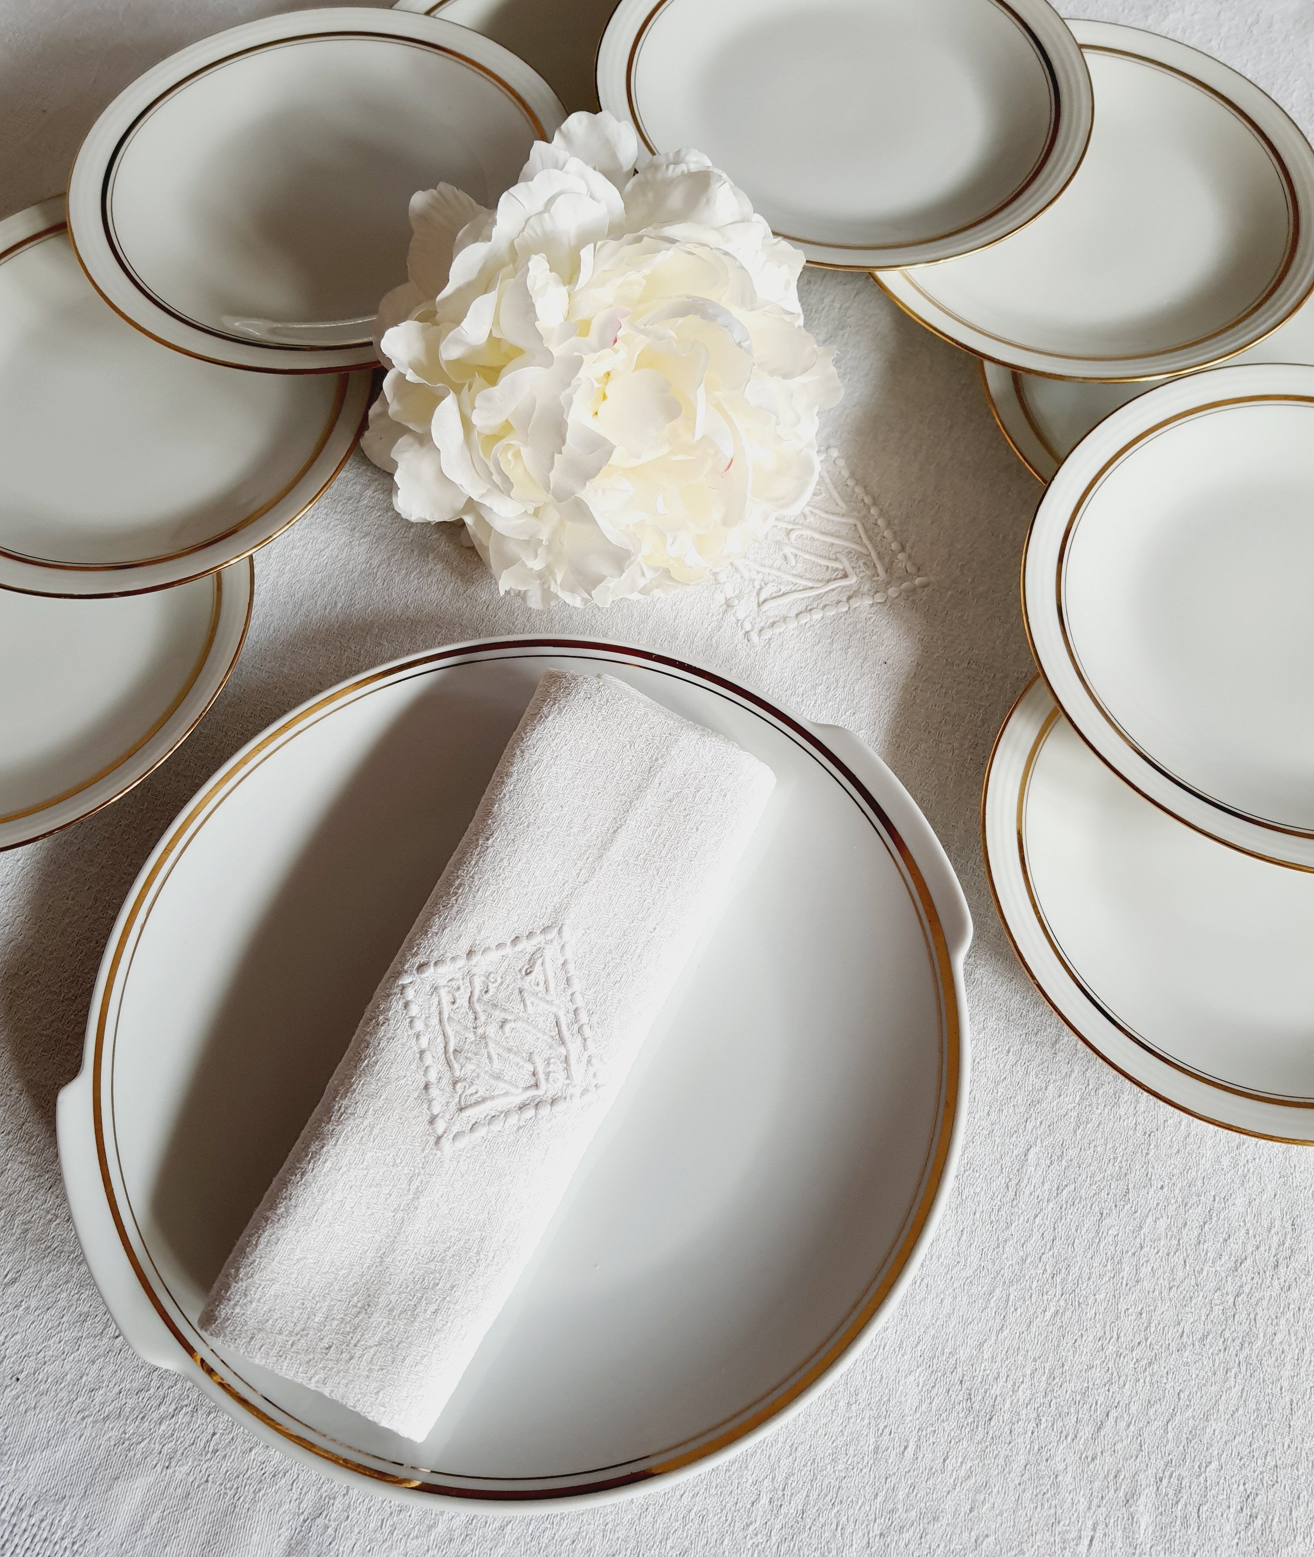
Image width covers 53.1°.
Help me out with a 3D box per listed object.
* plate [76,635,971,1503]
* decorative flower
[{"bbox_3d":[-0.040,0.076,0.413,0.284,0.025,0.267,0,66,0],"label":"plate"},{"bbox_3d":[-0.019,-0.146,0.460,0.163,0.118,0.162,0,66,0],"label":"decorative flower"}]

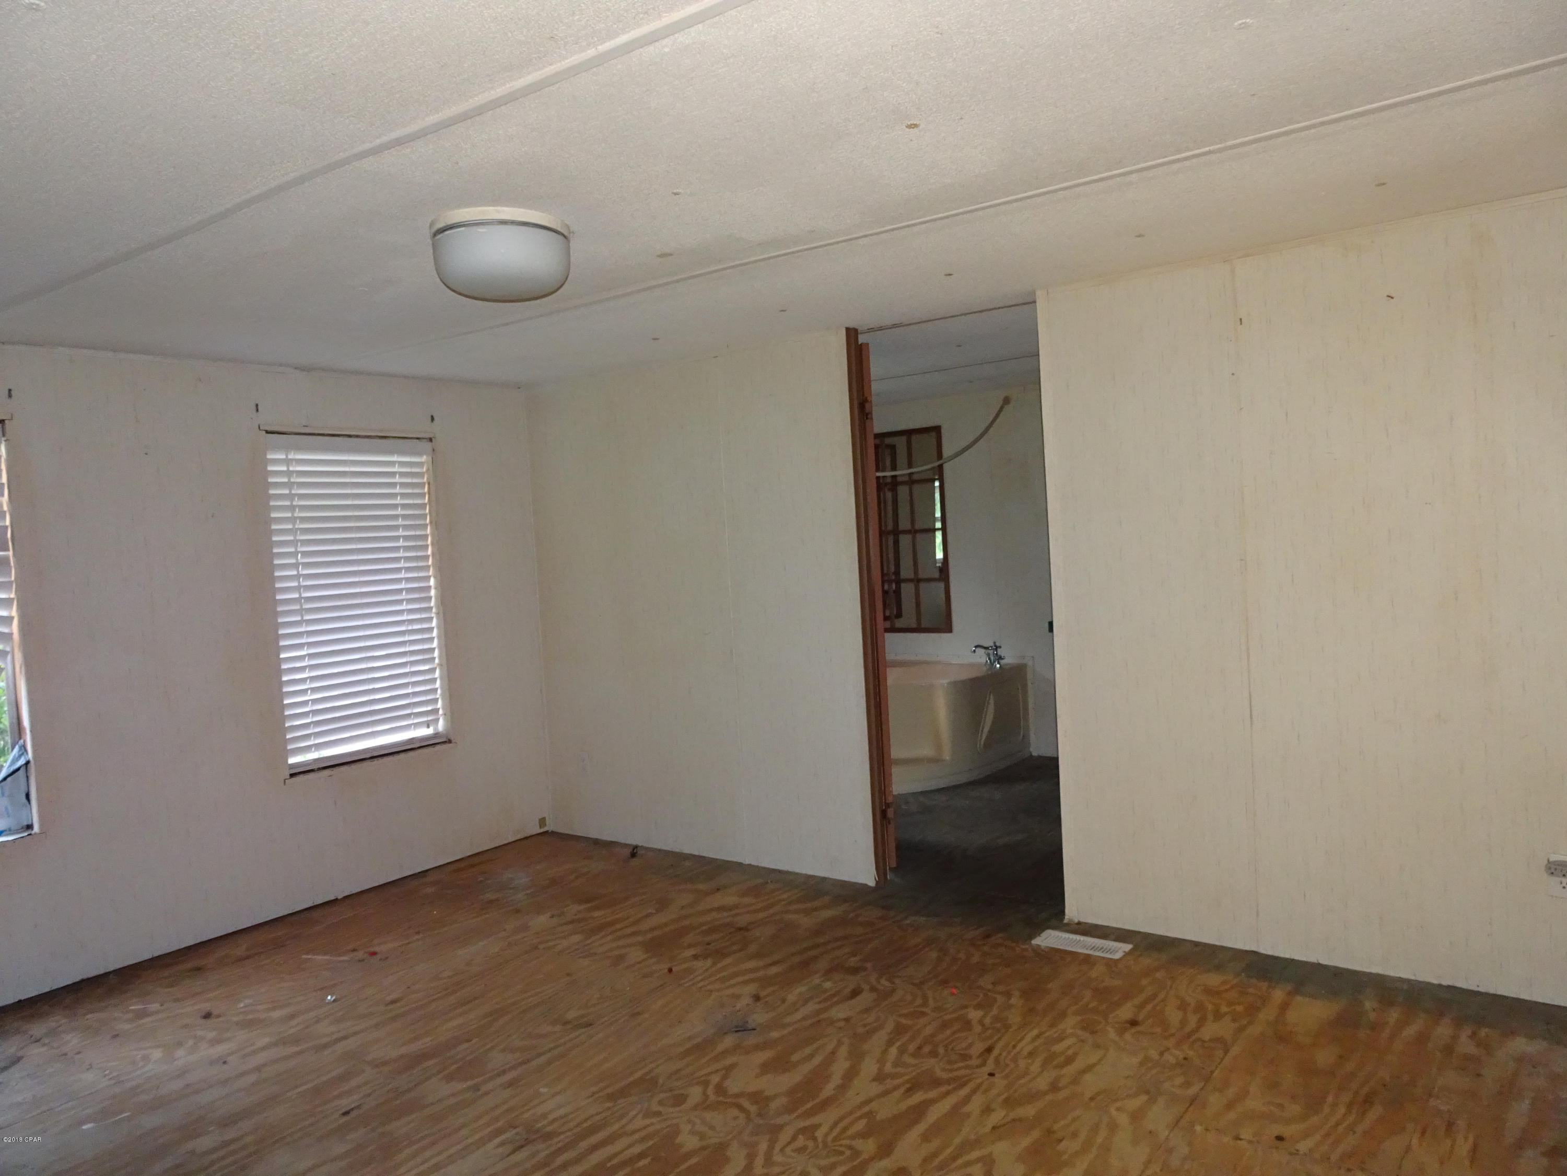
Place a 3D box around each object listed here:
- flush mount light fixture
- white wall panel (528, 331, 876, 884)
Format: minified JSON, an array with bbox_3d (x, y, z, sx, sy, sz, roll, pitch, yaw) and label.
[{"bbox_3d":[-0.679,-0.792,2.634,0.325,0.160,0.325,-3,3,0],"label":"flush mount light fixture"},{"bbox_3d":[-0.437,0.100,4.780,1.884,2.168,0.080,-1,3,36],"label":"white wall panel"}]

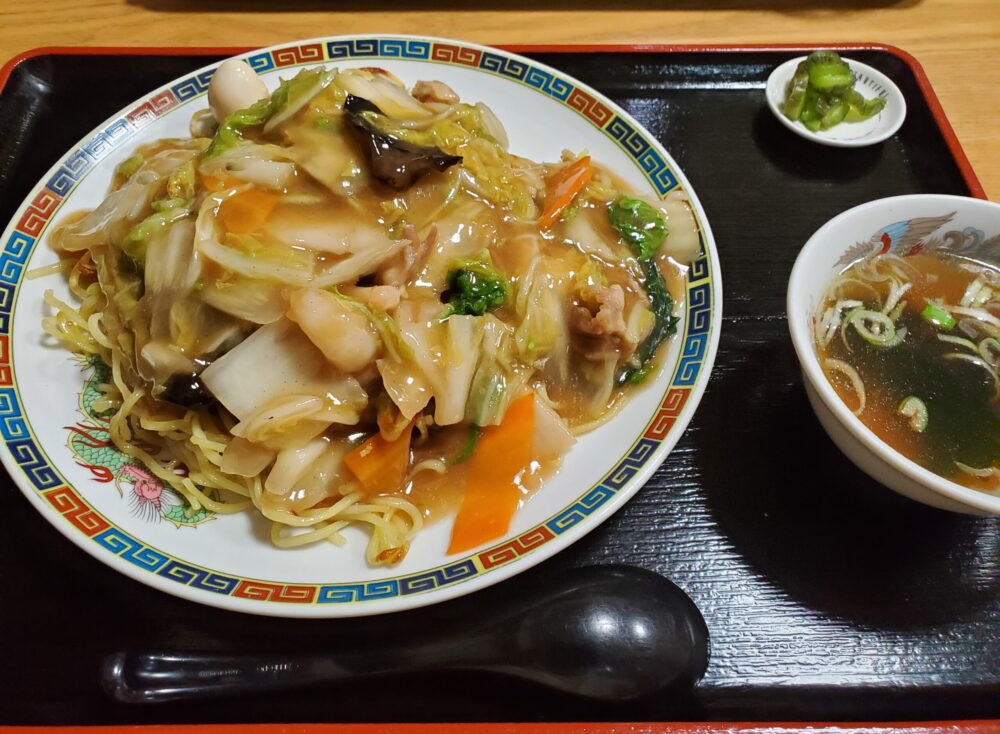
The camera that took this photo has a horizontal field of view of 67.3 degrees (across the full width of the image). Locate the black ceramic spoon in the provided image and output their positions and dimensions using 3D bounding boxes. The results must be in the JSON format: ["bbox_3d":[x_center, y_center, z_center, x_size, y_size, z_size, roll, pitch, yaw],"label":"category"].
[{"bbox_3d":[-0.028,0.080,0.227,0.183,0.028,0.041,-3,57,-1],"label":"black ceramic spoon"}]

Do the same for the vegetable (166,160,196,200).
[{"bbox_3d":[-0.124,-0.073,0.292,0.011,0.009,0.013,0,57,0],"label":"vegetable"}]

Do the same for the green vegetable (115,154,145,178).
[{"bbox_3d":[-0.153,-0.083,0.310,0.011,0.007,0.009,0,57,0],"label":"green vegetable"}]

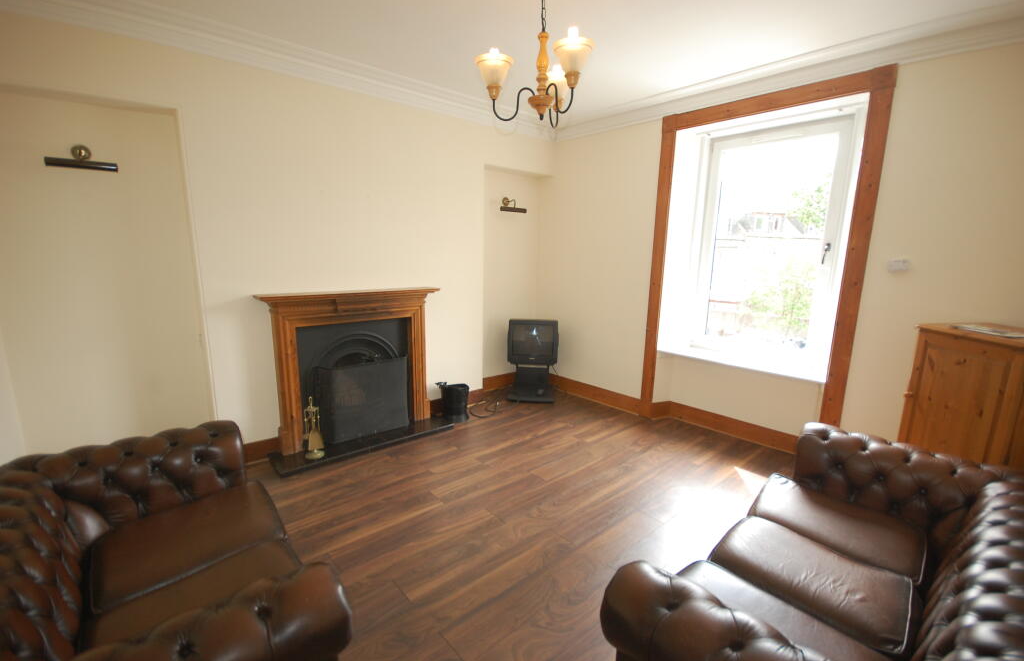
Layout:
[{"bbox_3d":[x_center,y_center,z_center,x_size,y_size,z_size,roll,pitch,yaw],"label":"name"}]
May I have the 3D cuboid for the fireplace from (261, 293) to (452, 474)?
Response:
[{"bbox_3d":[-1.152,0.310,3.349,1.368,1.214,0.388,-8,14,-40],"label":"fireplace"}]

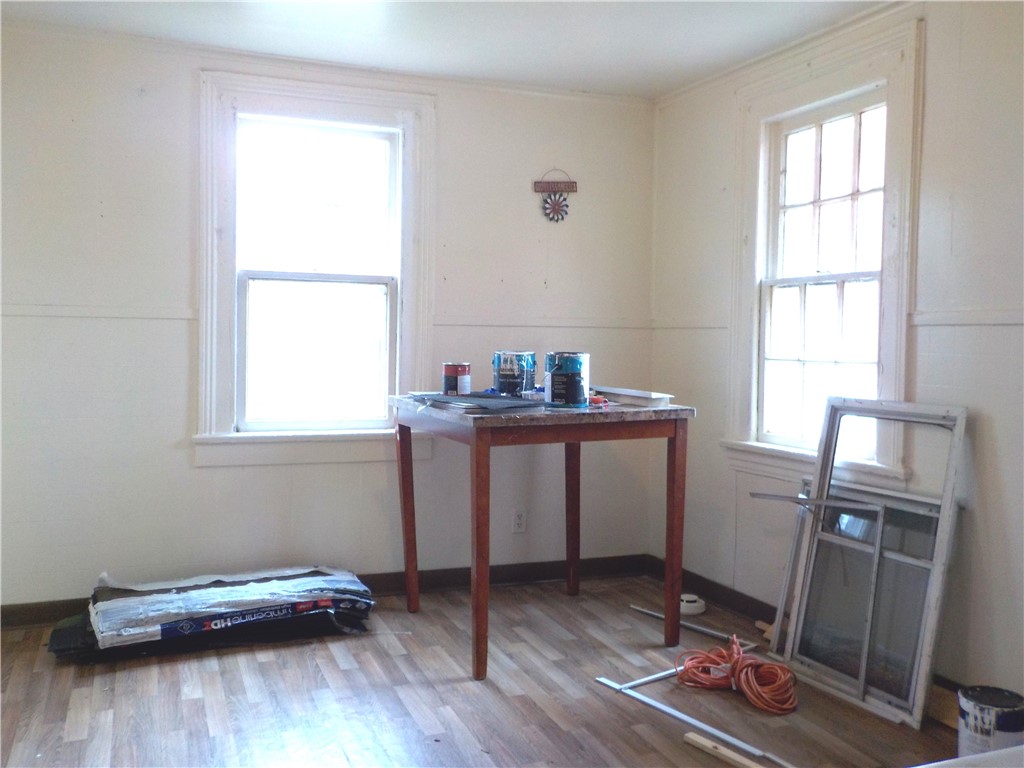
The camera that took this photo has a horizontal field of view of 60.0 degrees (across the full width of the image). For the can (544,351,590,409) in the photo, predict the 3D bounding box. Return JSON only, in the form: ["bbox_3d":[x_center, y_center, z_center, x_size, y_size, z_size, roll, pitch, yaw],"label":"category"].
[{"bbox_3d":[0.212,-0.017,3.393,0.172,0.195,0.172,1,3,4],"label":"can"}]

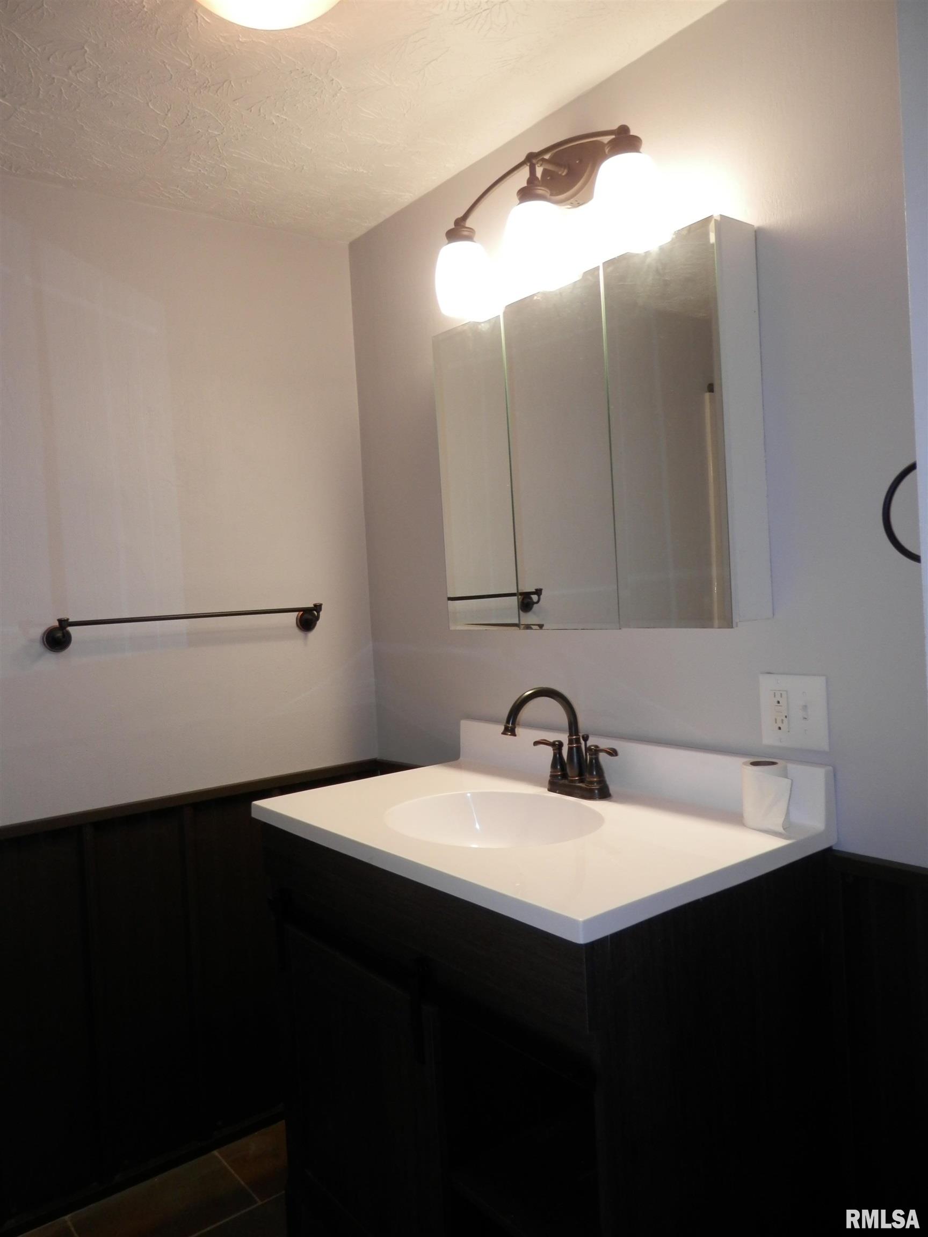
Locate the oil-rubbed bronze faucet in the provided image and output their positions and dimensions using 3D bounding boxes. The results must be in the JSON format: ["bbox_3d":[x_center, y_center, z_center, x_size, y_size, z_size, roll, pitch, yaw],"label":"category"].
[{"bbox_3d":[0.154,0.237,1.680,0.212,0.217,0.230,-4,2,-38],"label":"oil-rubbed bronze faucet"}]

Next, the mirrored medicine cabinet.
[{"bbox_3d":[0.224,-0.310,1.743,0.111,0.653,0.753,-4,2,-38],"label":"mirrored medicine cabinet"}]

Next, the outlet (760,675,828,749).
[{"bbox_3d":[0.540,0.152,1.462,0.009,0.119,0.120,-4,2,-38],"label":"outlet"}]

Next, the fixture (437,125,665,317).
[{"bbox_3d":[0.165,-0.757,1.707,0.195,0.245,0.572,-4,2,-38],"label":"fixture"}]

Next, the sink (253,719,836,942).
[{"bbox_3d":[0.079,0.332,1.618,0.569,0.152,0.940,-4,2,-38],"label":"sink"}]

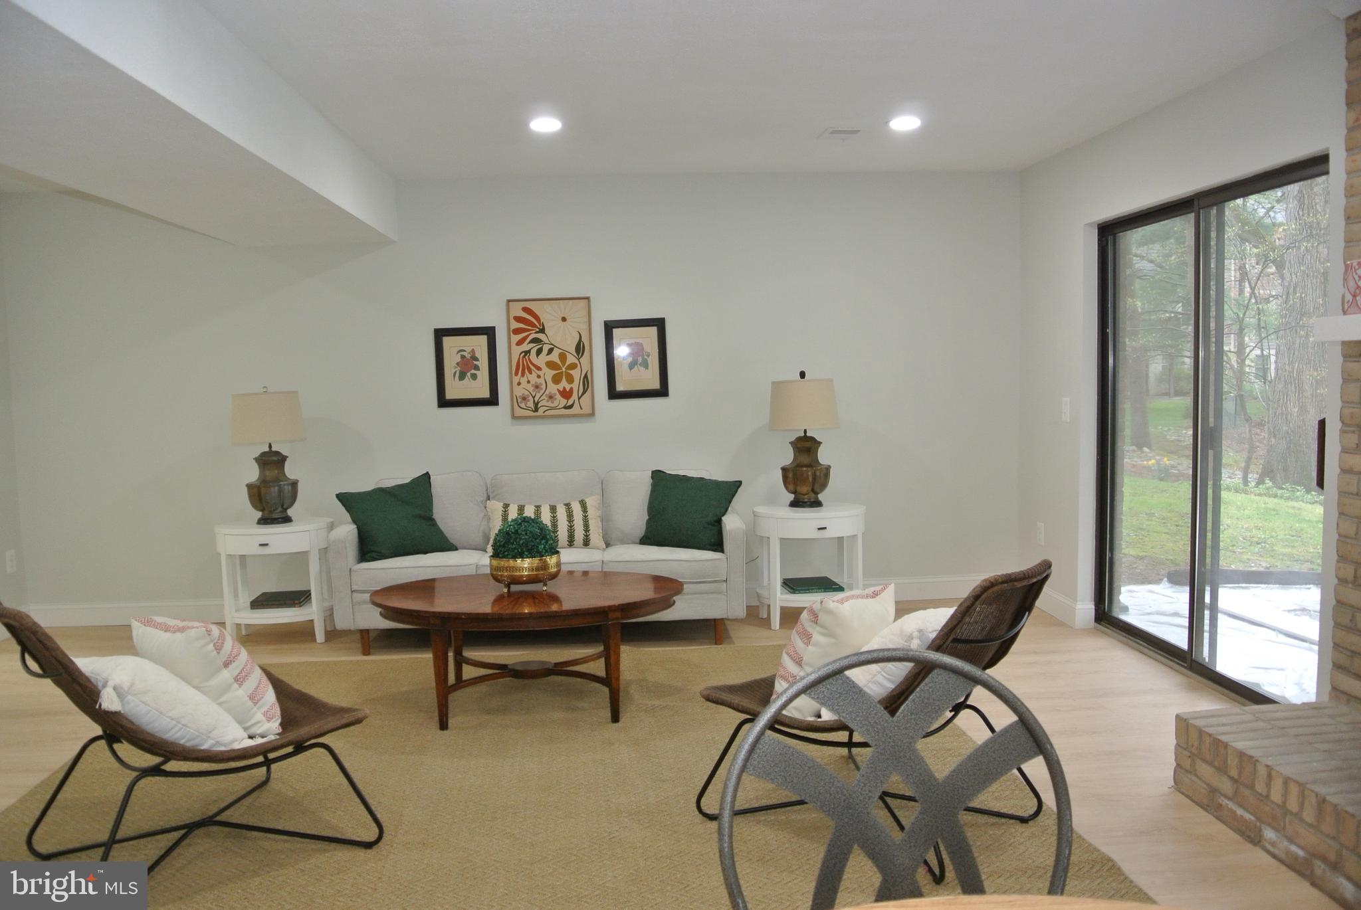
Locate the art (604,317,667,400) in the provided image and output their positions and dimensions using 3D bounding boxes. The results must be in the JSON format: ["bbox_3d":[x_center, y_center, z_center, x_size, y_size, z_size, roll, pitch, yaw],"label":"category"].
[{"bbox_3d":[-0.242,-0.536,5.707,0.337,0.441,0.025,-2,4,-4],"label":"art"}]

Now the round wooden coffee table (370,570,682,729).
[{"bbox_3d":[-0.615,0.786,4.181,1.260,0.460,0.810,-2,4,-4],"label":"round wooden coffee table"}]

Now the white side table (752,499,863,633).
[{"bbox_3d":[0.694,0.588,5.448,0.600,0.600,0.440,-2,4,-4],"label":"white side table"}]

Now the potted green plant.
[{"bbox_3d":[-0.644,0.402,4.220,0.295,0.305,0.290,-2,4,-4],"label":"potted green plant"}]

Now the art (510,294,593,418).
[{"bbox_3d":[-0.717,-0.538,5.671,0.457,0.661,0.030,-2,4,-4],"label":"art"}]

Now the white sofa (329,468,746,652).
[{"bbox_3d":[-0.703,0.513,5.315,1.990,0.830,0.830,-2,4,-4],"label":"white sofa"}]

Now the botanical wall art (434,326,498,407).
[{"bbox_3d":[-1.179,-0.485,5.649,0.333,0.434,0.025,-2,4,-4],"label":"botanical wall art"}]

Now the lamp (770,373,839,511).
[{"bbox_3d":[0.662,-0.080,5.465,0.375,0.730,0.365,-2,4,-4],"label":"lamp"}]

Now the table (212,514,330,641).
[{"bbox_3d":[-2.096,0.658,5.319,0.590,0.600,0.440,-2,4,-4],"label":"table"}]

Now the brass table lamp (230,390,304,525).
[{"bbox_3d":[-2.134,0.004,5.297,0.380,0.710,0.370,-2,4,-4],"label":"brass table lamp"}]

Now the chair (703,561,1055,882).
[{"bbox_3d":[0.621,0.685,3.002,0.740,0.790,0.840,-6,6,-45],"label":"chair"}]

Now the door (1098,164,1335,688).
[{"bbox_3d":[2.236,-0.069,4.319,0.110,2.030,1.810,-2,4,-4],"label":"door"}]

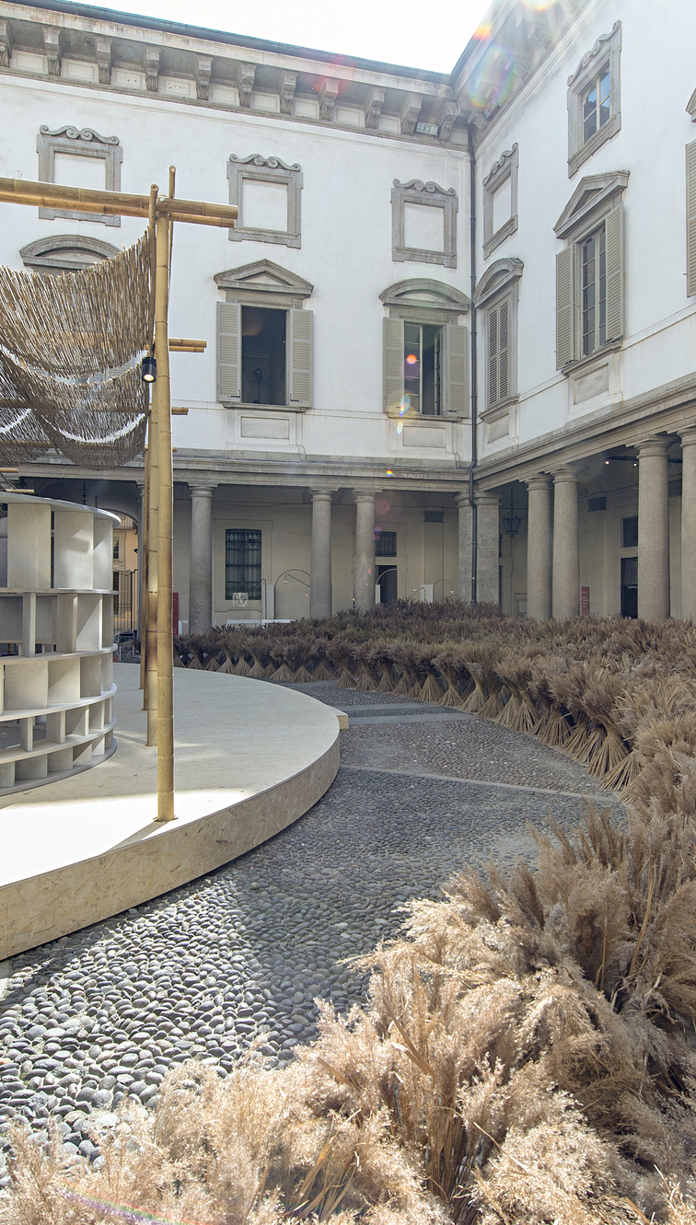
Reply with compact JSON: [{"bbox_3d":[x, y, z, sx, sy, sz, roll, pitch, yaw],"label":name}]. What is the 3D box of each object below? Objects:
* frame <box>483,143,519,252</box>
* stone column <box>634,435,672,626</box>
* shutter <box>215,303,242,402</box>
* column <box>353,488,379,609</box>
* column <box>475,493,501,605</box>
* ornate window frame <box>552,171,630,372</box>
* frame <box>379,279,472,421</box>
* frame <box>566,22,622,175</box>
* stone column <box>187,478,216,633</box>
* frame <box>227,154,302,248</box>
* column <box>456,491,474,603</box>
[{"bbox_3d":[4.474,-12.213,21.339,0.200,2.480,2.108,-1,1,-16],"label":"frame"},{"bbox_3d":[6.128,-1.031,14.344,0.660,4.961,0.660,0,0,-16],"label":"stone column"},{"bbox_3d":[-3.194,-7.007,19.342,0.699,2.668,0.080,0,0,-16],"label":"shutter"},{"bbox_3d":[0.558,-1.370,22.368,0.756,4.790,0.756,-1,1,0],"label":"column"},{"bbox_3d":[4.158,-1.062,21.692,0.720,5.023,0.720,0,0,-16],"label":"column"},{"bbox_3d":[5.327,-7.493,15.611,0.320,4.096,2.527,0,0,-16],"label":"ornate window frame"},{"bbox_3d":[2.343,-7.719,20.941,2.899,4.096,0.320,0,0,-16],"label":"frame"},{"bbox_3d":[5.750,-12.149,16.978,0.200,2.480,2.108,-1,1,-16],"label":"frame"},{"bbox_3d":[-4.291,-1.292,20.950,0.756,4.790,0.756,-1,1,-16],"label":"stone column"},{"bbox_3d":[-2.236,-11.334,19.626,2.079,2.466,0.250,0,0,-16],"label":"frame"},{"bbox_3d":[3.798,-1.423,23.282,0.713,4.790,0.713,-1,1,-16],"label":"column"}]

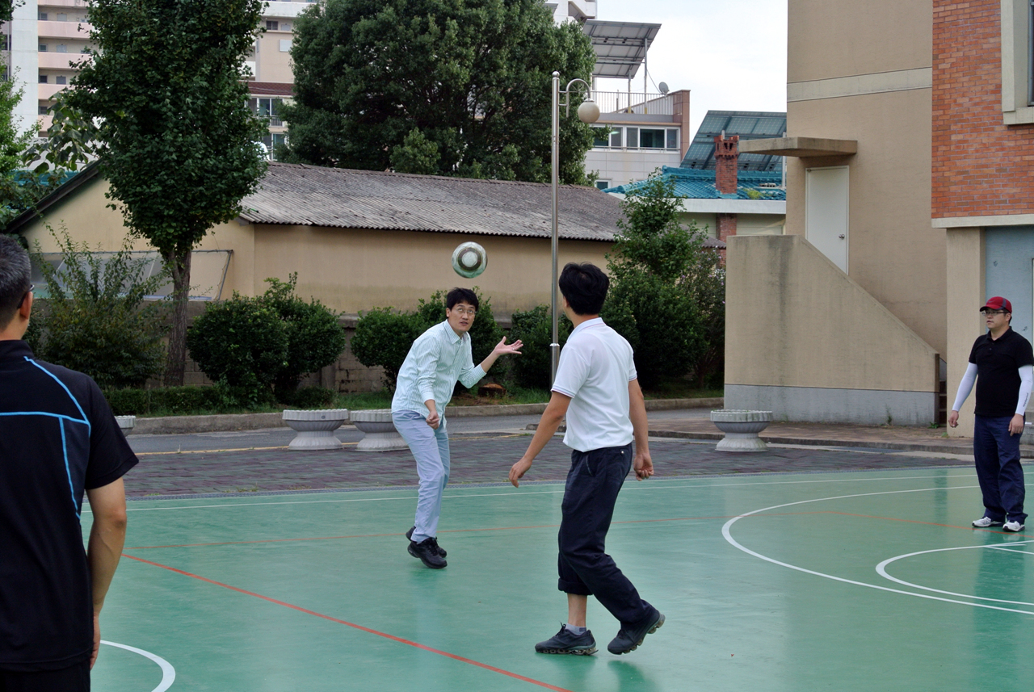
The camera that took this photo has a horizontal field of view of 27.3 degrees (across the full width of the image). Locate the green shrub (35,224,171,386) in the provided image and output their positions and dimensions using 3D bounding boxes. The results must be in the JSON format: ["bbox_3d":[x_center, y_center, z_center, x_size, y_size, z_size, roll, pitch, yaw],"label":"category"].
[{"bbox_3d":[-6.483,-0.501,33.000,2.150,2.650,2.000,1,1,0],"label":"green shrub"}]

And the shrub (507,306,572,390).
[{"bbox_3d":[0.451,0.023,40.300,1.280,1.620,1.250,0,1,0],"label":"shrub"}]

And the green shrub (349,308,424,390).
[{"bbox_3d":[-2.291,0.071,37.600,1.330,1.500,1.300,0,1,0],"label":"green shrub"}]

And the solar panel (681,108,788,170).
[{"bbox_3d":[7.980,-6.840,71.200,4.300,0.130,2.900,0,-36,-17],"label":"solar panel"}]

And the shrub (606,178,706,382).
[{"bbox_3d":[2.734,-1.291,42.000,2.050,4.300,2.000,0,1,0],"label":"shrub"}]

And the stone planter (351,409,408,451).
[{"bbox_3d":[-1.547,0.984,24.700,0.770,0.460,0.770,1,1,0],"label":"stone planter"}]

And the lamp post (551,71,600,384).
[{"bbox_3d":[0.973,-1.845,35.600,0.830,5.500,0.380,0,1,0],"label":"lamp post"}]

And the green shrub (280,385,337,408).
[{"bbox_3d":[-3.211,0.780,32.600,0.880,0.380,0.700,0,1,0],"label":"green shrub"}]

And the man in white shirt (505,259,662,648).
[{"bbox_3d":[0.319,0.505,9.600,0.620,1.760,0.580,1,1,44],"label":"man in white shirt"}]

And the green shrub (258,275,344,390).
[{"bbox_3d":[-3.480,-0.144,34.400,1.450,2.000,1.400,1,1,0],"label":"green shrub"}]

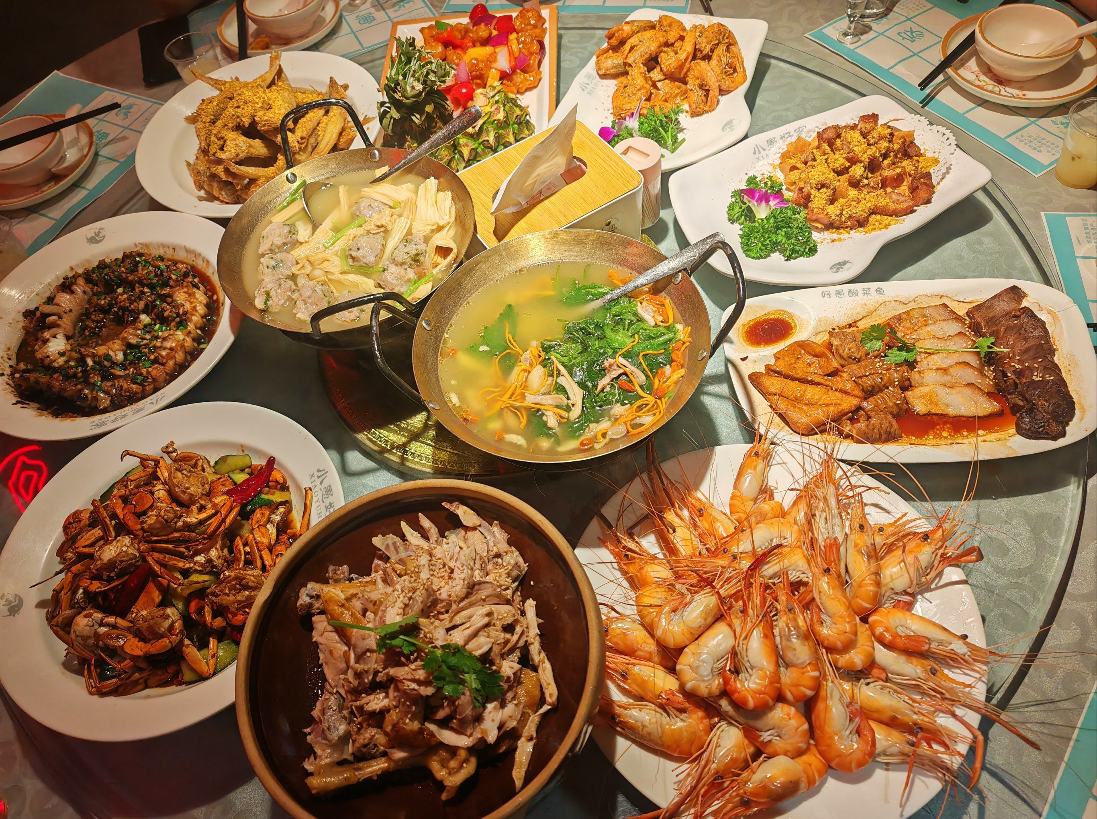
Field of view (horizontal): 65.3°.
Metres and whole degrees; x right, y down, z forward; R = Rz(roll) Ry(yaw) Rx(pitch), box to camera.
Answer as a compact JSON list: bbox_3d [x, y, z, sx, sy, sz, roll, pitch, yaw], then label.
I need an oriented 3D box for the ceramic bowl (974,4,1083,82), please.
[{"bbox_3d":[0.562,-0.425,1.013,0.108,0.050,0.108,20,62,21],"label":"ceramic bowl"}]

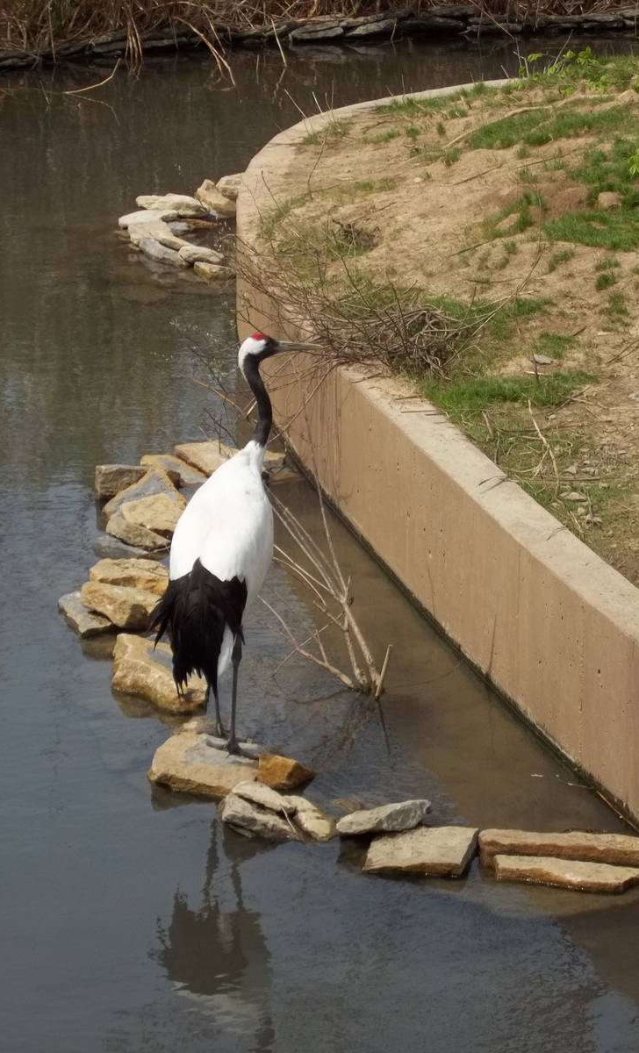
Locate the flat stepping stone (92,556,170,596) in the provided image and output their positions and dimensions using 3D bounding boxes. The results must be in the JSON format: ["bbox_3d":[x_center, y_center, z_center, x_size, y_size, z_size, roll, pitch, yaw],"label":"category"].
[{"bbox_3d":[-0.697,0.184,14.483,0.269,0.093,0.176,3,16,10],"label":"flat stepping stone"}]

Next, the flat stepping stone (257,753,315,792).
[{"bbox_3d":[-0.107,0.804,12.744,0.160,0.085,0.150,3,17,11],"label":"flat stepping stone"}]

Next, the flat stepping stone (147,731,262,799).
[{"bbox_3d":[-0.376,0.787,12.871,0.340,0.100,0.370,3,17,10],"label":"flat stepping stone"}]

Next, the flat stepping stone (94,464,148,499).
[{"bbox_3d":[-0.802,-0.174,15.801,0.212,0.109,0.135,1,15,4],"label":"flat stepping stone"}]

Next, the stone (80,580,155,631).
[{"bbox_3d":[-0.725,0.291,14.061,0.269,0.109,0.166,5,16,19],"label":"stone"}]

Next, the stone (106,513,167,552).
[{"bbox_3d":[-0.714,0.029,15.127,0.223,0.083,0.155,9,18,29],"label":"stone"}]

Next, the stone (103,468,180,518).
[{"bbox_3d":[-0.712,-0.128,15.783,0.300,0.095,0.370,1,17,5],"label":"stone"}]

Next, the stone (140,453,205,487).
[{"bbox_3d":[-0.600,-0.236,16.182,0.220,0.075,0.290,-8,18,-24],"label":"stone"}]

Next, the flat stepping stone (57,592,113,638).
[{"bbox_3d":[-0.848,0.329,14.381,0.180,0.075,0.310,-7,18,-21],"label":"flat stepping stone"}]

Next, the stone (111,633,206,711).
[{"bbox_3d":[-0.567,0.519,13.742,0.230,0.120,0.430,-8,18,-24],"label":"stone"}]

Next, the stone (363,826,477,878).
[{"bbox_3d":[0.303,0.978,11.706,0.305,0.057,0.269,2,15,7],"label":"stone"}]

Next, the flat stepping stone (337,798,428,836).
[{"bbox_3d":[0.197,0.888,11.832,0.274,0.072,0.109,-5,16,-17],"label":"flat stepping stone"}]

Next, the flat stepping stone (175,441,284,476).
[{"bbox_3d":[-0.379,-0.287,16.355,0.330,0.085,0.330,-8,18,-24],"label":"flat stepping stone"}]

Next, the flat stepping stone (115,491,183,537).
[{"bbox_3d":[-0.669,-0.048,15.409,0.260,0.095,0.280,1,17,3],"label":"flat stepping stone"}]

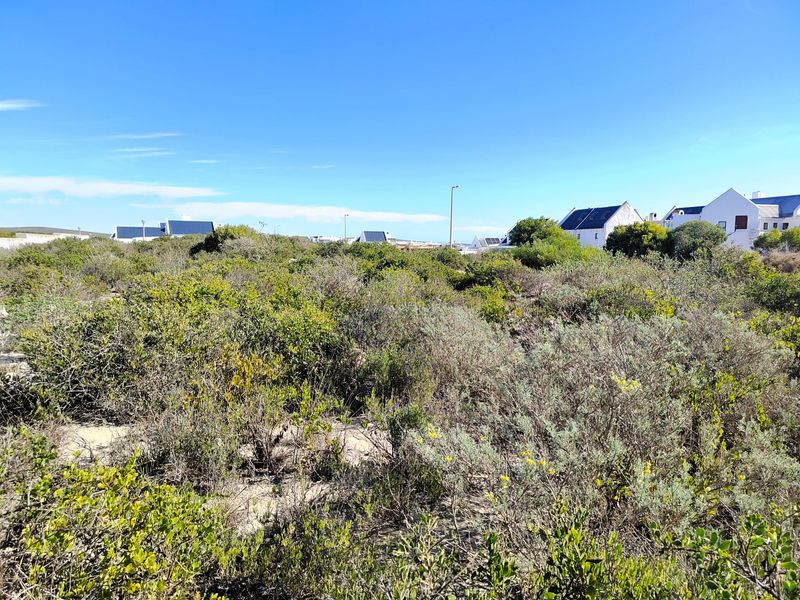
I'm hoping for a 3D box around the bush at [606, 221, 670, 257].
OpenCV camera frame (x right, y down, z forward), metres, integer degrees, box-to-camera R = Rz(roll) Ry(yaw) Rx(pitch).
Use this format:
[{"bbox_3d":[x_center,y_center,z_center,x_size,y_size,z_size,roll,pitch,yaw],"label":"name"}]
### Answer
[{"bbox_3d":[17.052,-4.325,38.000,4.200,2.700,3.700,5,7,24],"label":"bush"}]

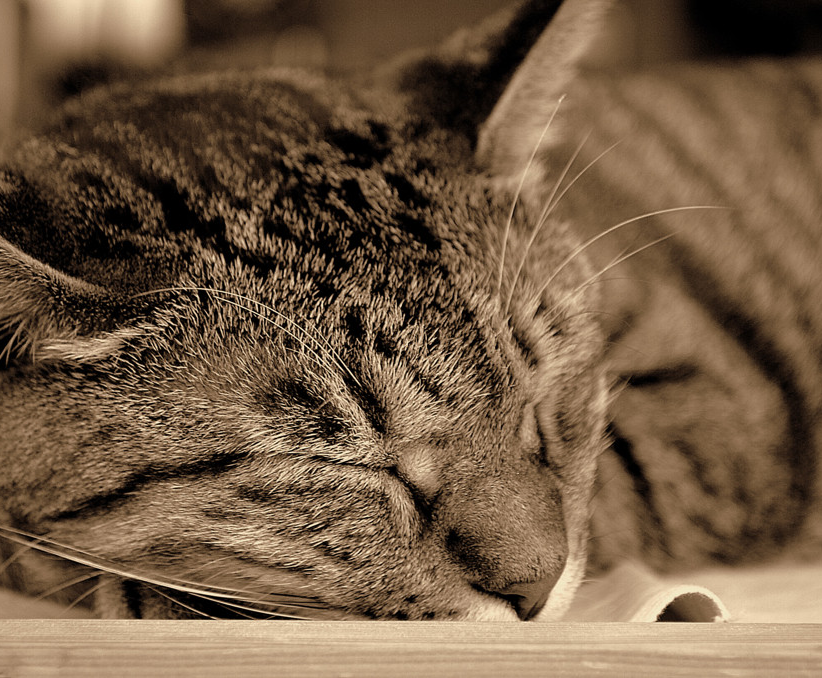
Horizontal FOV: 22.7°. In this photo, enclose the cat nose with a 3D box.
[{"bbox_3d":[0.021,0.044,0.360,0.015,0.011,0.009,-16,19,-26],"label":"cat nose"}]

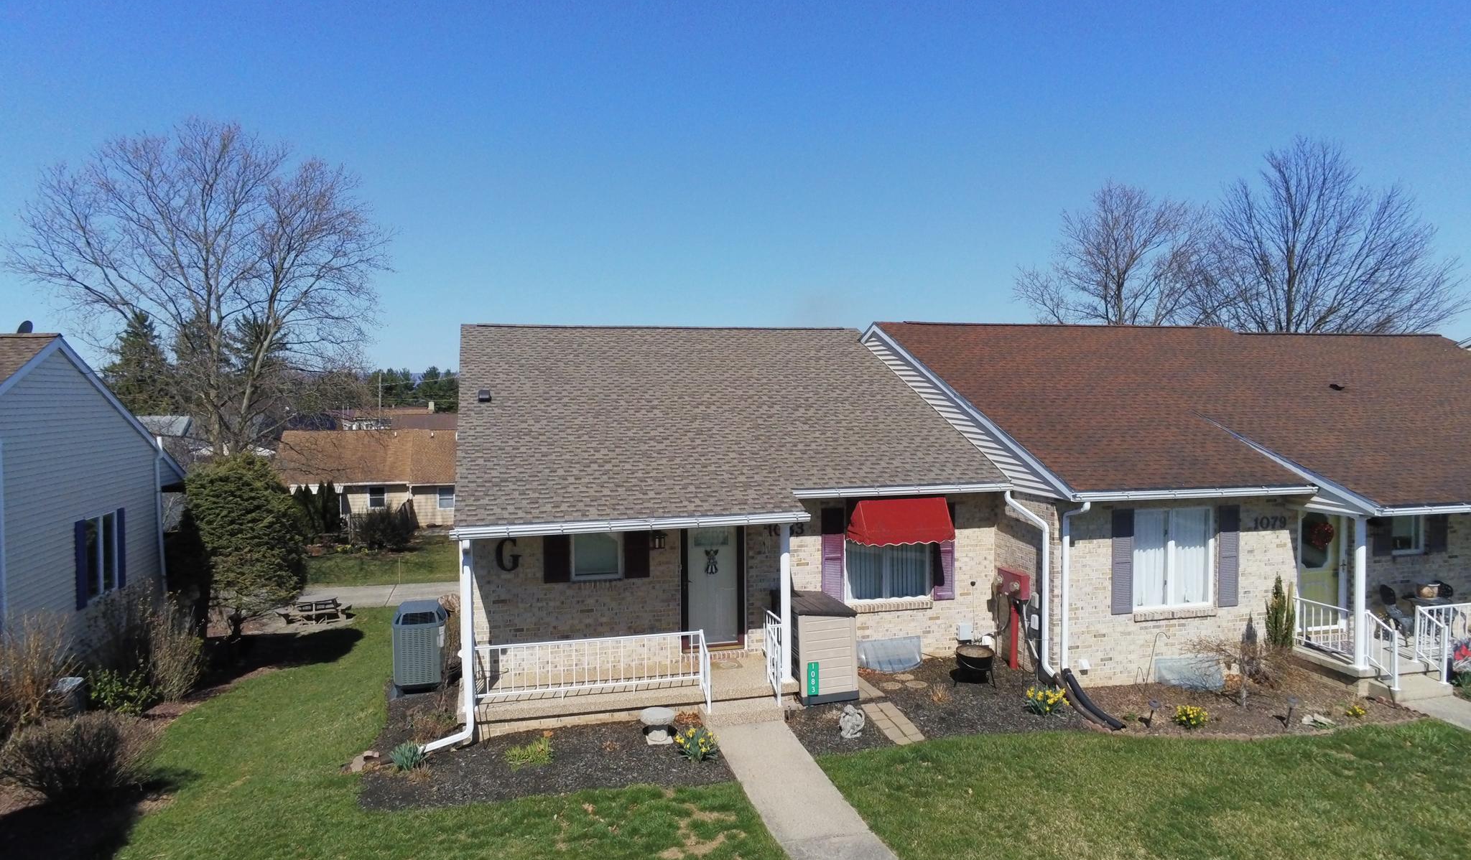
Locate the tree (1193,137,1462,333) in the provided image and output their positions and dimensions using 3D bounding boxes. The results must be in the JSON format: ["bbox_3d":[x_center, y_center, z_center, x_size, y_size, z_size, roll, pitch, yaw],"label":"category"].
[{"bbox_3d":[26.410,-4.563,44.351,12.200,17.320,12.000,-1,2,-20],"label":"tree"}]

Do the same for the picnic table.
[{"bbox_3d":[-9.590,4.114,22.500,1.750,0.720,1.600,-1,2,-20],"label":"picnic table"}]

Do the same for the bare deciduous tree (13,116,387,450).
[{"bbox_3d":[-19.280,-3.157,35.325,13.700,16.050,13.000,-1,2,-20],"label":"bare deciduous tree"}]

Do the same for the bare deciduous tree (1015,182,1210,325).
[{"bbox_3d":[18.153,-3.946,47.325,10.000,16.050,10.000,-1,2,-20],"label":"bare deciduous tree"}]

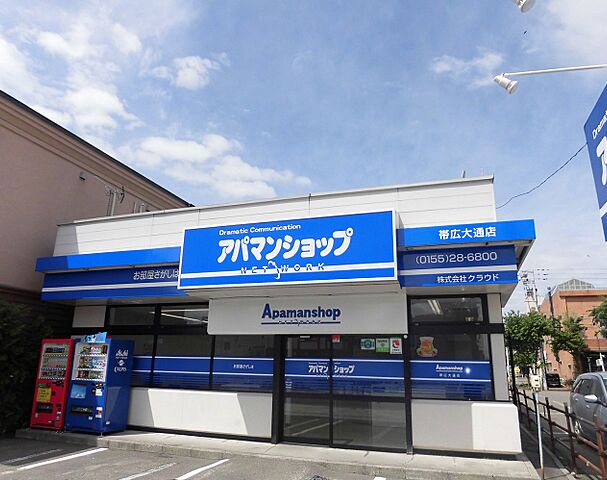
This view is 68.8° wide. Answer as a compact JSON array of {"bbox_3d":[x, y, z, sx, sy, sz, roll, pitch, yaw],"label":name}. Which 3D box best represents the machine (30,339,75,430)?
[{"bbox_3d":[-5.196,3.120,9.648,0.892,1.830,0.700,-4,-17,19],"label":"machine"}]

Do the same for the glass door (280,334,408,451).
[{"bbox_3d":[0.683,2.696,7.982,2.389,1.959,0.100,-4,-17,19],"label":"glass door"}]

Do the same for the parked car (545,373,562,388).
[{"bbox_3d":[27.696,15.598,49.111,1.500,1.520,3.600,-4,-17,19],"label":"parked car"}]

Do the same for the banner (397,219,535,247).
[{"bbox_3d":[2.451,-0.070,6.811,1.970,0.295,0.130,-4,-16,18],"label":"banner"}]

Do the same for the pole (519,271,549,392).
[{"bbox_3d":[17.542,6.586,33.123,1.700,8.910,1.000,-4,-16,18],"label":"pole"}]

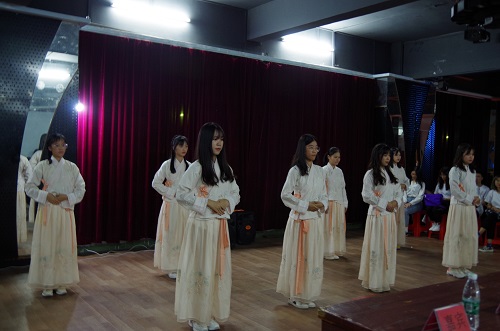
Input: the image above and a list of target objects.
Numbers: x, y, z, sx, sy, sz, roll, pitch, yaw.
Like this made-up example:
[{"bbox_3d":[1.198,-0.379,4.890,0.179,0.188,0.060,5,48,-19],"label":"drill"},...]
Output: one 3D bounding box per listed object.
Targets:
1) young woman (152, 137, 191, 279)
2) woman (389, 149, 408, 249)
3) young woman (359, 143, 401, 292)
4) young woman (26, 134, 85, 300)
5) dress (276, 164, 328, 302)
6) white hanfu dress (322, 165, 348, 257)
[{"bbox_3d":[-0.859,0.468,5.737,0.540,1.631,0.420,1,1,-38],"label":"young woman"},{"bbox_3d":[2.414,0.536,8.136,0.460,1.610,0.390,1,0,-34],"label":"woman"},{"bbox_3d":[1.385,0.543,5.336,0.470,1.570,0.400,1,0,-34],"label":"young woman"},{"bbox_3d":[-1.892,0.478,4.866,0.560,1.574,0.420,1,1,-33],"label":"young woman"},{"bbox_3d":[0.498,0.616,4.732,0.500,1.280,0.420,1,0,-34],"label":"dress"},{"bbox_3d":[1.207,0.625,7.169,0.480,1.306,0.400,1,1,-31],"label":"white hanfu dress"}]

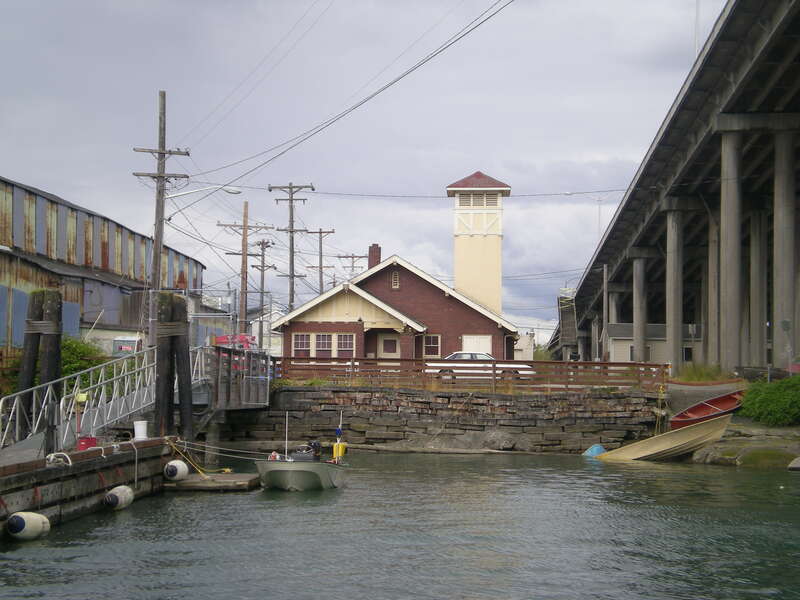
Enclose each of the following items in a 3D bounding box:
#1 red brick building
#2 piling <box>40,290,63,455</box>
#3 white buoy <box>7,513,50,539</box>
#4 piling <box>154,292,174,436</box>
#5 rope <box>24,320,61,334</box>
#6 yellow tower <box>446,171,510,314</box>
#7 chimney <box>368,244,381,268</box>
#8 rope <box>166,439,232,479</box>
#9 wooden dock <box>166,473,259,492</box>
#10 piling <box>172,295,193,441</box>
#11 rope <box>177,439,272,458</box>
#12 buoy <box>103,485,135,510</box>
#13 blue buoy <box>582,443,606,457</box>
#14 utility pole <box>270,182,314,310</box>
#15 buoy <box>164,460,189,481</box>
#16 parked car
[{"bbox_3d":[-0.209,0.814,79.500,10.900,5.800,11.500,1,-3,0],"label":"red brick building"},{"bbox_3d":[-7.030,1.584,34.500,0.420,3.550,0.420,1,-3,0],"label":"piling"},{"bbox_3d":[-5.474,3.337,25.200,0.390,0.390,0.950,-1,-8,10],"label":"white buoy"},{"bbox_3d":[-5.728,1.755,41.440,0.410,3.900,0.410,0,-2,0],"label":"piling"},{"bbox_3d":[-7.192,0.555,34.500,0.740,0.270,0.450,1,-3,0],"label":"rope"},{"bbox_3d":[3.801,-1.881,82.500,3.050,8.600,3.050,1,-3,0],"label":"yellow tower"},{"bbox_3d":[-1.178,-1.996,79.000,0.570,1.150,0.600,1,-3,0],"label":"chimney"},{"bbox_3d":[-4.865,3.846,41.500,1.550,0.970,1.700,0,-2,0],"label":"rope"},{"bbox_3d":[-4.607,4.514,42.131,2.050,0.250,2.300,0,-2,0],"label":"wooden dock"},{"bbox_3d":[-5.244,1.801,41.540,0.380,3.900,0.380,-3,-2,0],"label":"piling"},{"bbox_3d":[-4.207,3.560,41.000,2.300,0.480,0.450,0,-2,0],"label":"rope"},{"bbox_3d":[-5.037,3.534,30.600,0.390,0.390,0.920,0,0,7],"label":"buoy"},{"bbox_3d":[6.345,4.900,55.501,0.800,0.520,0.750,0,-2,0],"label":"blue buoy"},{"bbox_3d":[-7.296,-1.412,115.000,3.000,12.900,0.350,0,-2,0],"label":"utility pole"},{"bbox_3d":[-5.325,4.068,40.800,0.480,0.480,0.660,0,3,35],"label":"buoy"},{"bbox_3d":[3.231,2.796,69.500,4.550,1.330,1.720,1,-3,0],"label":"parked car"}]

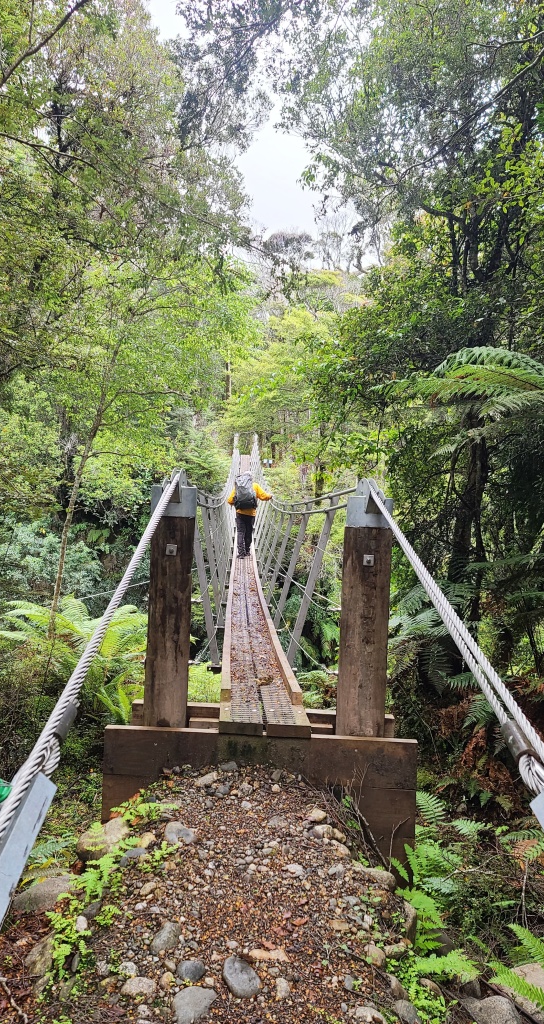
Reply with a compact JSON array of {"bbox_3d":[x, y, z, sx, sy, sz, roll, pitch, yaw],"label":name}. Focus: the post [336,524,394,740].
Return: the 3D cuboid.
[{"bbox_3d":[0.531,0.672,4.289,0.240,1.186,0.240,2,1,-2],"label":"post"}]

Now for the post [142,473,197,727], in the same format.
[{"bbox_3d":[-0.583,0.501,4.287,0.240,1.430,0.240,2,1,-2],"label":"post"}]

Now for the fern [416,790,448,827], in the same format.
[{"bbox_3d":[1.012,1.911,4.750,0.250,0.250,0.250,2,1,-2],"label":"fern"}]

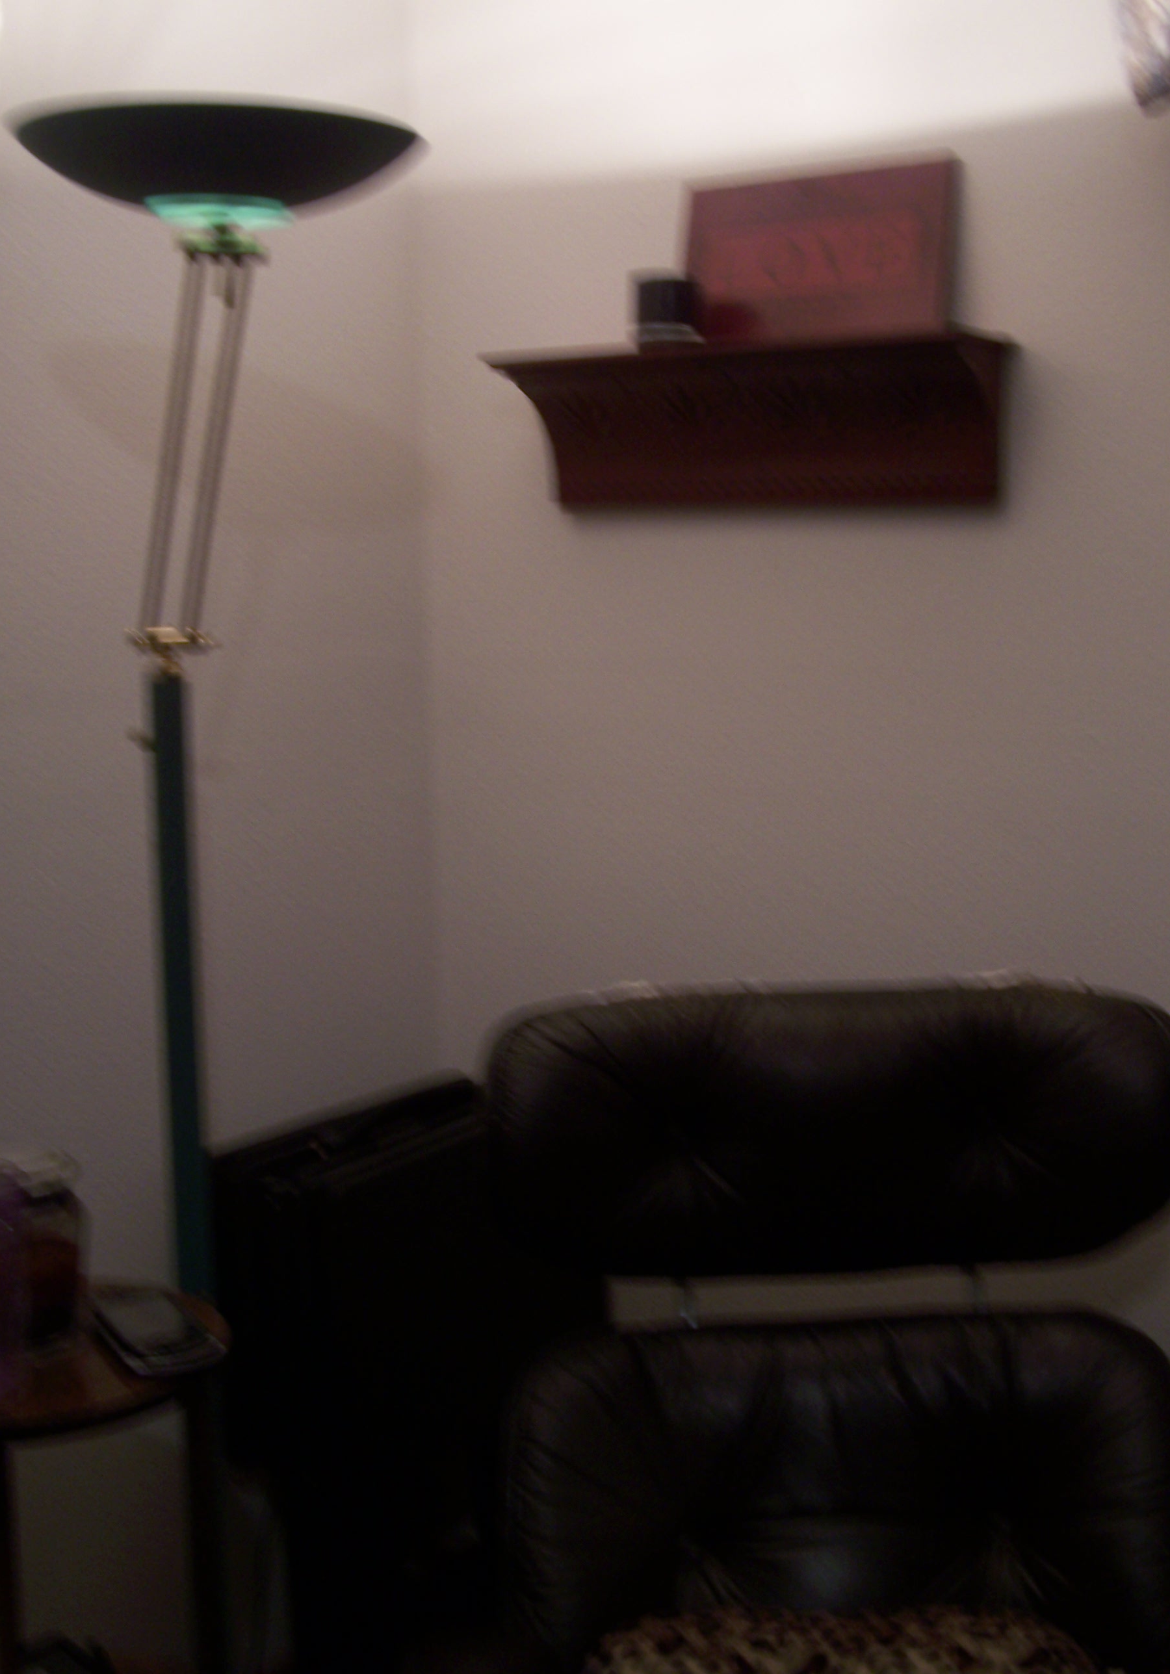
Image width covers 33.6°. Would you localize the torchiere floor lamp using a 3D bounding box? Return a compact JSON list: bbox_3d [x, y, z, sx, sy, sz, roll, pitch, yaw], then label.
[{"bbox_3d":[-0.353,0.170,2.056,0.396,1.755,0.396,6,11,32],"label":"torchiere floor lamp"}]

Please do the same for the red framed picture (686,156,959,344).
[{"bbox_3d":[0.269,-0.683,2.294,0.341,0.207,0.022,6,3,32],"label":"red framed picture"}]

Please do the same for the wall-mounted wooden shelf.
[{"bbox_3d":[0.181,-0.487,2.320,0.620,0.185,0.156,6,11,32],"label":"wall-mounted wooden shelf"}]

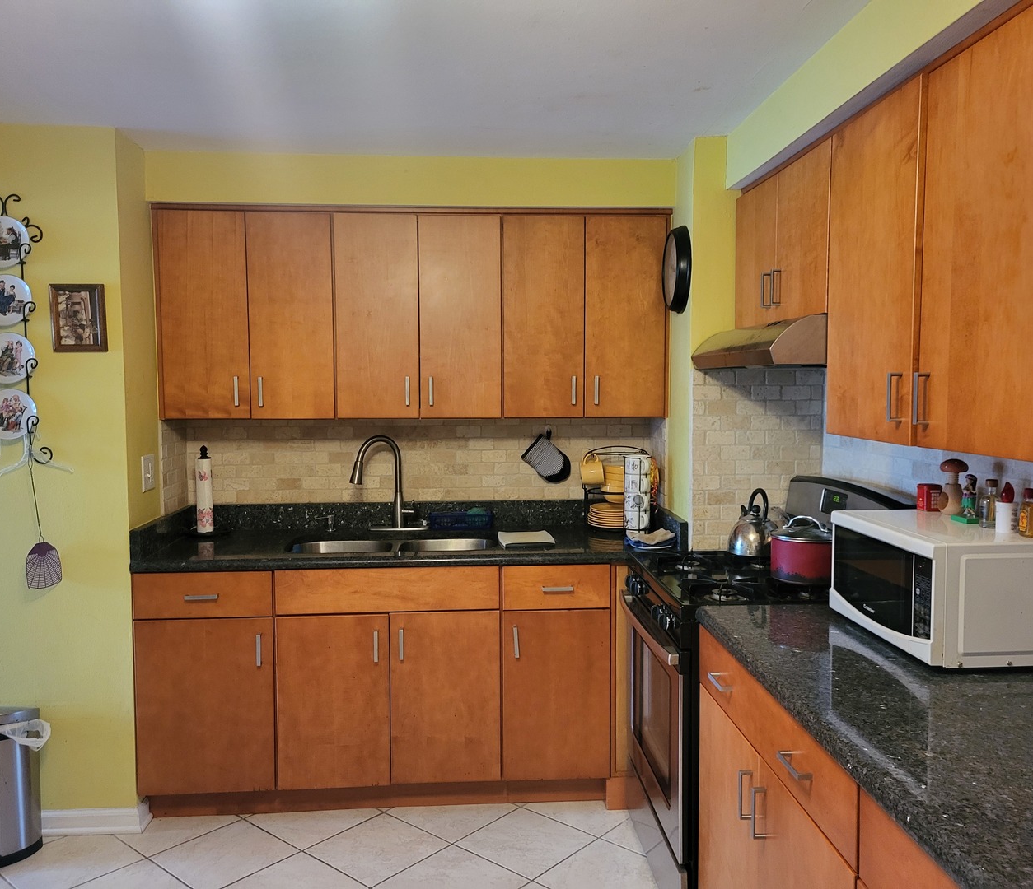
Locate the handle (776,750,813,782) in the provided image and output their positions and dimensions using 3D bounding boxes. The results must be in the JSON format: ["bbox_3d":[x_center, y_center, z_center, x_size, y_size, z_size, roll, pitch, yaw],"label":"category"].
[{"bbox_3d":[0.504,0.581,1.612,0.029,0.011,0.107,0,4,-4],"label":"handle"}]

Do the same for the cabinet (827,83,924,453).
[{"bbox_3d":[0.941,-0.383,2.012,0.315,0.750,0.440,0,4,-4],"label":"cabinet"}]

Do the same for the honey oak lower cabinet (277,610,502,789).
[{"bbox_3d":[-0.451,0.857,3.328,0.757,0.608,0.600,0,4,-4],"label":"honey oak lower cabinet"}]

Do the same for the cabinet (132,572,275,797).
[{"bbox_3d":[-1.062,0.783,3.288,0.461,0.764,0.615,0,4,-4],"label":"cabinet"}]

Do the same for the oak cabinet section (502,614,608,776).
[{"bbox_3d":[0.117,0.846,3.372,0.376,0.600,0.599,0,4,-4],"label":"oak cabinet section"}]

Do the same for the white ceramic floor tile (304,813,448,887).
[{"bbox_3d":[-0.448,1.310,2.883,0.336,0.010,0.336,3,5,41],"label":"white ceramic floor tile"}]

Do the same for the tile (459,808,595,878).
[{"bbox_3d":[0.033,1.304,2.916,0.337,0.010,0.337,3,5,41],"label":"tile"}]

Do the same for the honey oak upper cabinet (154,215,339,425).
[{"bbox_3d":[-0.990,-0.471,3.358,0.630,0.742,0.315,0,4,-4],"label":"honey oak upper cabinet"}]

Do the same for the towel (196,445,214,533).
[{"bbox_3d":[-1.175,0.169,3.362,0.063,0.333,0.063,0,4,-4],"label":"towel"}]

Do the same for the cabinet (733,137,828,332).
[{"bbox_3d":[0.912,-0.577,2.596,0.315,0.430,0.751,0,4,-4],"label":"cabinet"}]

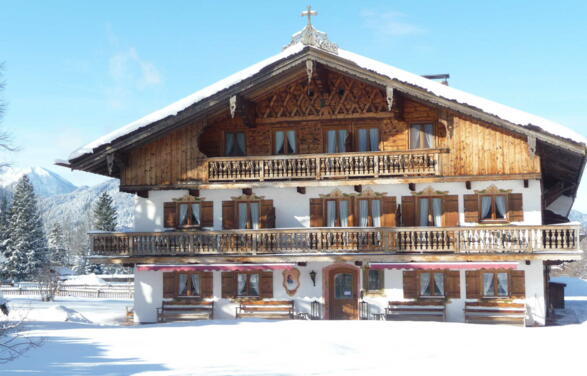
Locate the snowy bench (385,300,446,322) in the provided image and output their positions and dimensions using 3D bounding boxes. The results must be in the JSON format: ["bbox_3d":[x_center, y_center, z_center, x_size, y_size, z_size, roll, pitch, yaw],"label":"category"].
[{"bbox_3d":[4.394,4.447,37.245,2.070,0.880,0.600,-2,-6,16],"label":"snowy bench"}]

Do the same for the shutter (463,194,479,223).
[{"bbox_3d":[6.367,0.724,37.597,0.546,0.985,0.050,-2,-5,16],"label":"shutter"}]

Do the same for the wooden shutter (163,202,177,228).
[{"bbox_3d":[-4.867,1.082,41.510,0.534,1.003,0.060,-2,-4,17],"label":"wooden shutter"}]

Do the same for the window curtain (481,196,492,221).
[{"bbox_3d":[6.902,0.731,37.490,0.423,0.858,0.080,-2,-6,16],"label":"window curtain"}]

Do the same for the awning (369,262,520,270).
[{"bbox_3d":[5.347,2.793,37.280,5.339,0.265,0.400,-2,-6,16],"label":"awning"}]

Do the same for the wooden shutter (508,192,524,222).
[{"bbox_3d":[7.974,0.708,37.654,0.520,1.007,0.060,-2,-4,17],"label":"wooden shutter"}]

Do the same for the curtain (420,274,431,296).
[{"bbox_3d":[4.772,3.475,37.854,0.362,0.861,0.080,-2,-6,16],"label":"curtain"}]

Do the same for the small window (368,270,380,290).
[{"bbox_3d":[2.890,3.300,37.505,0.435,0.711,0.120,-2,-5,15],"label":"small window"}]

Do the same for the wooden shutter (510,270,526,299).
[{"bbox_3d":[8.016,3.468,37.480,0.504,1.013,0.060,-2,-4,17],"label":"wooden shutter"}]

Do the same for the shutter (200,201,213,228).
[{"bbox_3d":[-3.321,0.996,40.328,0.486,0.988,0.050,-2,-5,16],"label":"shutter"}]

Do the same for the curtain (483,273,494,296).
[{"bbox_3d":[6.929,3.420,37.366,0.372,0.828,0.070,-2,-5,16],"label":"curtain"}]

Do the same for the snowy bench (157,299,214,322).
[{"bbox_3d":[-3.982,4.629,38.844,1.998,0.850,0.580,-2,-5,15],"label":"snowy bench"}]

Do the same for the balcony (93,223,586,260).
[{"bbox_3d":[0.931,1.883,36.862,17.654,1.117,0.250,-2,-5,15],"label":"balcony"}]

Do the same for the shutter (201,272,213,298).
[{"bbox_3d":[-3.362,3.794,40.897,0.517,1.008,0.060,-2,-4,17],"label":"shutter"}]

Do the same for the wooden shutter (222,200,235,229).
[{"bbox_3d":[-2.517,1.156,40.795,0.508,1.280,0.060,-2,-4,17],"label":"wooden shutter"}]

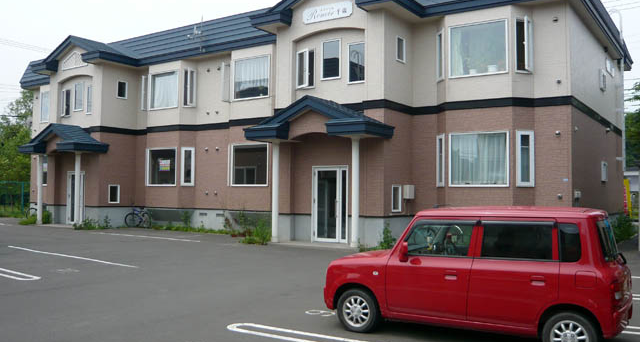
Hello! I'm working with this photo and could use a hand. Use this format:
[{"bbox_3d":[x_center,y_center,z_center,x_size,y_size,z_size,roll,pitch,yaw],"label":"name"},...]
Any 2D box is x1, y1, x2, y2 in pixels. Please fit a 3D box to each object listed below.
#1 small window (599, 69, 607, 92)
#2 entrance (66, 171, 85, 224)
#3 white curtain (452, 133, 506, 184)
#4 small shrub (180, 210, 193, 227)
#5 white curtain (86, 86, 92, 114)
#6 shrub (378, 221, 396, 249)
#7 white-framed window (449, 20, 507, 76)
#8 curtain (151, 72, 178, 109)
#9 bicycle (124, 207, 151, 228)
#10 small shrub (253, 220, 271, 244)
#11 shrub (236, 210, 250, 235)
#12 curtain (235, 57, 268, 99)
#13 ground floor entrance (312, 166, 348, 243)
[{"bbox_3d":[8.704,-2.776,18.189,0.120,0.650,0.750,-1,-2,34],"label":"small window"},{"bbox_3d":[-9.820,1.099,23.811,1.200,2.120,0.150,-1,-2,34],"label":"entrance"},{"bbox_3d":[4.084,-0.291,15.243,1.480,1.340,0.100,-1,-2,34],"label":"white curtain"},{"bbox_3d":[-4.735,1.702,20.983,0.450,0.660,0.450,-1,-2,34],"label":"small shrub"},{"bbox_3d":[-8.968,-2.776,23.036,0.400,1.050,0.100,-1,-2,34],"label":"white curtain"},{"bbox_3d":[1.875,1.800,16.431,0.450,0.790,0.450,-1,-3,35],"label":"shrub"},{"bbox_3d":[4.309,-3.316,16.138,1.690,1.510,0.120,-1,-2,35],"label":"white-framed window"},{"bbox_3d":[-6.254,-3.238,23.793,1.560,1.450,0.120,-1,-3,35],"label":"curtain"},{"bbox_3d":[-7.386,1.844,23.982,1.600,0.930,0.500,-1,-3,35],"label":"bicycle"},{"bbox_3d":[-1.823,1.894,18.433,0.500,0.740,0.480,-1,-3,35],"label":"small shrub"},{"bbox_3d":[-2.650,1.784,20.490,0.420,0.880,0.420,-1,-3,35],"label":"shrub"},{"bbox_3d":[-2.271,-3.116,19.614,1.480,1.330,0.100,-1,-2,34],"label":"curtain"},{"bbox_3d":[0.317,1.011,17.855,1.240,2.300,0.150,-1,-3,35],"label":"ground floor entrance"}]

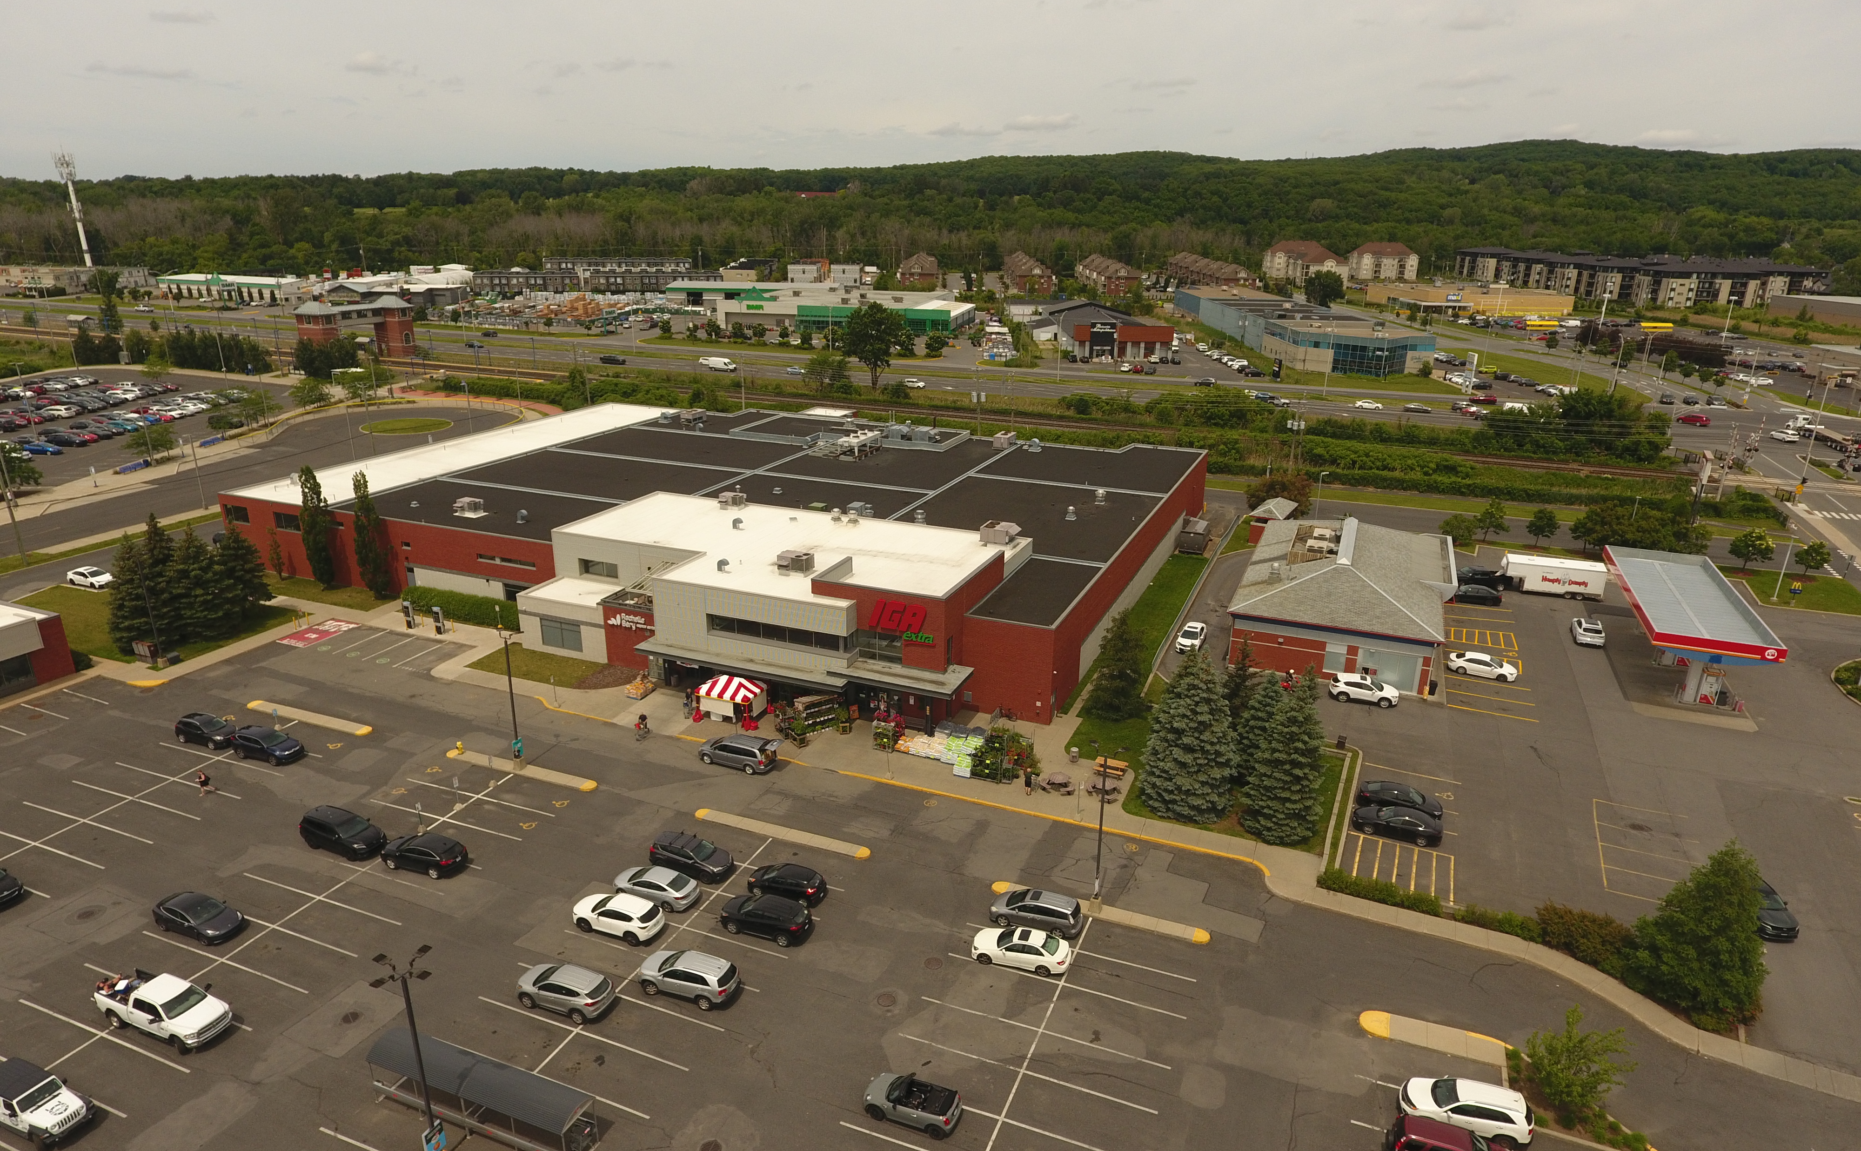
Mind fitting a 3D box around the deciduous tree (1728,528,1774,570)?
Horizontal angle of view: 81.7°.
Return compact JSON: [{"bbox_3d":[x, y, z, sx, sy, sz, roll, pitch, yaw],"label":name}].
[{"bbox_3d":[77.565,-2.386,101.765,3.400,4.300,3.400,7,20,22],"label":"deciduous tree"}]

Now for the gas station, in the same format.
[{"bbox_3d":[56.305,3.896,81.116,7.102,5.730,21.414,7,20,22],"label":"gas station"}]

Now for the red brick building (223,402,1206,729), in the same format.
[{"bbox_3d":[-19.375,-7.732,111.891,84.000,9.000,68.000,8,20,22],"label":"red brick building"}]

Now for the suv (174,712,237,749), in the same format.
[{"bbox_3d":[-46.718,9.957,69.528,4.340,1.620,1.810,7,20,19],"label":"suv"}]

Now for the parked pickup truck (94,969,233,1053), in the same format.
[{"bbox_3d":[-32.390,18.229,45.573,5.700,1.930,2.030,8,21,20],"label":"parked pickup truck"}]

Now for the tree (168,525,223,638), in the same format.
[{"bbox_3d":[-59.409,0.361,86.723,4.300,9.300,4.300,-12,22,-34],"label":"tree"}]

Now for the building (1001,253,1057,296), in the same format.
[{"bbox_3d":[42.420,-131.158,469.172,15.000,14.500,35.000,-2,19,-7],"label":"building"}]

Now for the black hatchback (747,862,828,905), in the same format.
[{"bbox_3d":[-7.207,15.479,54.540,4.400,1.500,1.770,8,21,21],"label":"black hatchback"}]

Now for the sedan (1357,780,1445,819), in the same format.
[{"bbox_3d":[27.236,13.003,62.401,4.600,1.430,1.800,11,22,27],"label":"sedan"}]

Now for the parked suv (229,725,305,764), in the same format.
[{"bbox_3d":[-41.663,10.622,67.580,4.520,1.660,1.820,7,20,18],"label":"parked suv"}]

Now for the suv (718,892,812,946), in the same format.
[{"bbox_3d":[-7.823,16.384,51.733,4.550,1.660,1.840,8,21,20],"label":"suv"}]

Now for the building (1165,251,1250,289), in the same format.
[{"bbox_3d":[119.264,-128.964,460.767,13.500,13.500,90.000,0,19,-2],"label":"building"}]

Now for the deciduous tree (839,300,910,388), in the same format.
[{"bbox_3d":[-11.001,-45.557,213.016,12.800,17.200,12.800,0,19,-3],"label":"deciduous tree"}]

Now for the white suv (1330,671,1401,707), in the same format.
[{"bbox_3d":[30.635,8.078,75.508,4.540,1.680,1.840,7,20,22],"label":"white suv"}]

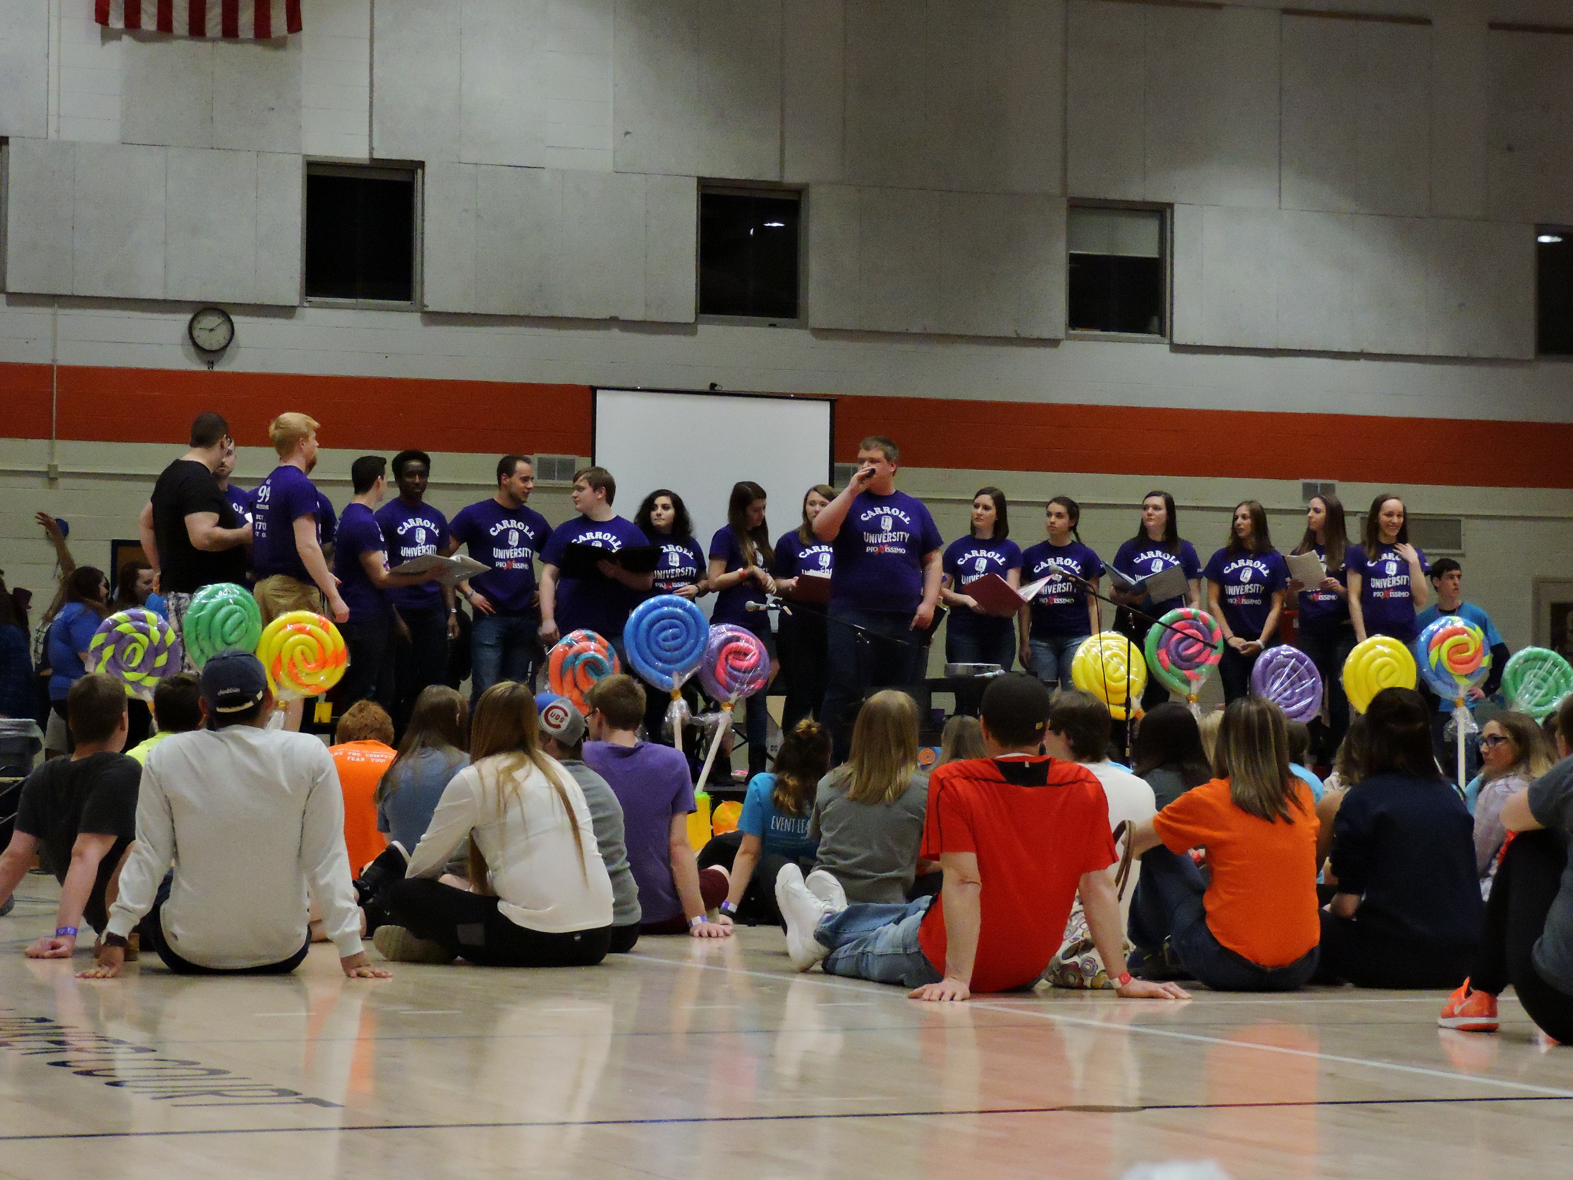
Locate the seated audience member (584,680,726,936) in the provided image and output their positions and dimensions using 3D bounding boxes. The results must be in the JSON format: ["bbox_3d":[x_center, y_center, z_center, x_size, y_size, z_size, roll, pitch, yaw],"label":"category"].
[{"bbox_3d":[-0.467,0.716,15.350,0.580,0.860,0.720,1,-2,0],"label":"seated audience member"}]

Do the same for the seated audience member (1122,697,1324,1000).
[{"bbox_3d":[1.179,0.677,12.300,0.450,0.780,0.640,1,-2,-24],"label":"seated audience member"}]

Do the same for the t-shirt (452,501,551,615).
[{"bbox_3d":[-1.509,-0.165,23.900,0.530,0.620,0.300,1,-2,-18],"label":"t-shirt"}]

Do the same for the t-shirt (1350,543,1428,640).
[{"bbox_3d":[3.379,0.017,25.500,0.470,0.560,0.270,0,-2,7],"label":"t-shirt"}]

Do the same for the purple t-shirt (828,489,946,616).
[{"bbox_3d":[0.516,-0.198,24.000,0.580,0.660,0.340,1,-2,-8],"label":"purple t-shirt"}]

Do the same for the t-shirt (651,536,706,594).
[{"bbox_3d":[-0.610,-0.031,25.200,0.410,0.570,0.250,1,-2,-6],"label":"t-shirt"}]

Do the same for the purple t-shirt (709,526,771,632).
[{"bbox_3d":[-0.253,-0.057,24.900,0.390,0.580,0.260,2,-3,-43],"label":"purple t-shirt"}]

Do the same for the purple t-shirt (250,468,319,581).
[{"bbox_3d":[-2.502,-0.332,22.700,0.280,0.590,0.450,2,-2,-27],"label":"purple t-shirt"}]

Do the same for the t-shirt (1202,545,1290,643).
[{"bbox_3d":[2.562,0.017,25.300,0.490,0.540,0.270,0,-2,6],"label":"t-shirt"}]

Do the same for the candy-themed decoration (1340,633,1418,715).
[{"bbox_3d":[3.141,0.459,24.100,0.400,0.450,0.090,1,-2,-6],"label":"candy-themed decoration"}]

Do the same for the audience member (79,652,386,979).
[{"bbox_3d":[-1.540,0.629,12.830,0.820,0.880,1.050,1,-2,1],"label":"audience member"}]

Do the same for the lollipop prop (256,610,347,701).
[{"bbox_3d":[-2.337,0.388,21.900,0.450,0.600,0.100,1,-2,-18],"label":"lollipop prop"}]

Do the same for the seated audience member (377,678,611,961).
[{"bbox_3d":[-0.820,0.648,12.850,0.630,0.790,0.700,2,-2,-37],"label":"seated audience member"}]

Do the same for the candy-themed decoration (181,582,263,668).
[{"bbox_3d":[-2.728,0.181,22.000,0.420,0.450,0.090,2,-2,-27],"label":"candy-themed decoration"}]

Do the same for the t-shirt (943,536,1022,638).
[{"bbox_3d":[1.070,-0.017,24.800,0.460,0.570,0.270,0,-2,3],"label":"t-shirt"}]

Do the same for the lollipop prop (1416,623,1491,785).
[{"bbox_3d":[3.568,0.621,24.300,0.420,0.950,0.100,1,-2,-24],"label":"lollipop prop"}]

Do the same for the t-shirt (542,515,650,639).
[{"bbox_3d":[-1.026,-0.069,24.400,0.580,0.680,0.340,0,-2,2],"label":"t-shirt"}]

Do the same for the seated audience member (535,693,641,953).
[{"bbox_3d":[-0.701,0.714,14.050,0.480,0.780,0.660,1,-2,-27],"label":"seated audience member"}]

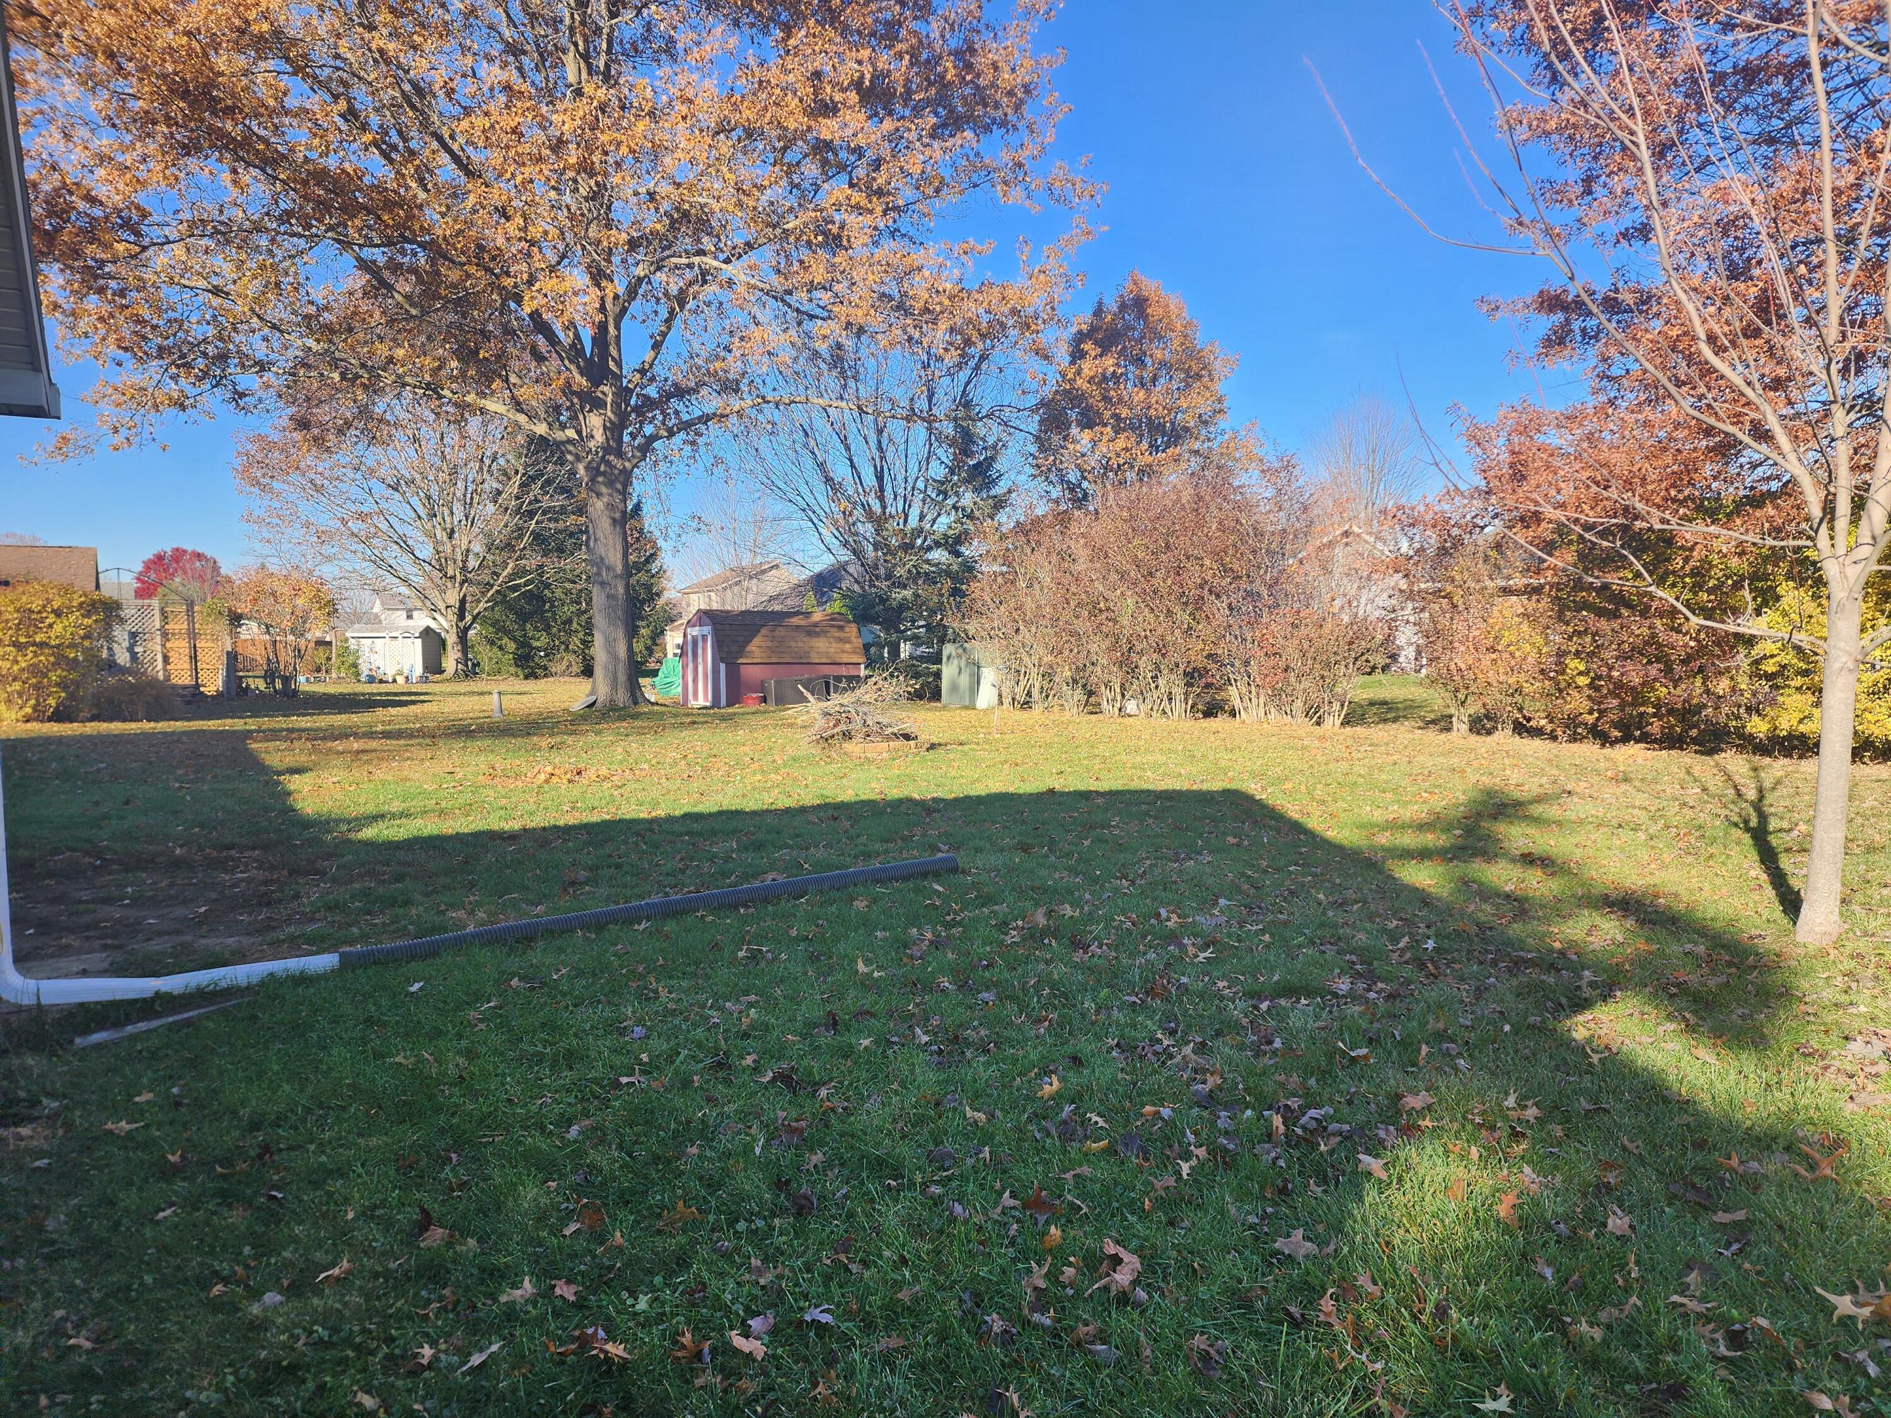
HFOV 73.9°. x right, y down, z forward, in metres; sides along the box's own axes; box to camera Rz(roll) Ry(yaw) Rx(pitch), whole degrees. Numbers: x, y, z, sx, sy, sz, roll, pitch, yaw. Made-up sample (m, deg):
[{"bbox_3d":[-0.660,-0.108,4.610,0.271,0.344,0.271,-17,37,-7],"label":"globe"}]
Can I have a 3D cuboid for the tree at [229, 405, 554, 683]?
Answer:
[{"bbox_3d":[-22.622,-7.062,52.000,12.870,11.617,12.870,-2,4,-23],"label":"tree"}]

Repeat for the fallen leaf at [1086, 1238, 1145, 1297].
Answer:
[{"bbox_3d":[0.402,1.320,2.969,0.135,0.075,0.140,0,4,8],"label":"fallen leaf"}]

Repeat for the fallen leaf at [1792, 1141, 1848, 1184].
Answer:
[{"bbox_3d":[2.475,1.283,3.555,0.127,0.065,0.159,3,4,35],"label":"fallen leaf"}]

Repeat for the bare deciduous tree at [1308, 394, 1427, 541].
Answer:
[{"bbox_3d":[22.707,-9.634,68.000,6.316,14.871,6.316,1,4,18],"label":"bare deciduous tree"}]

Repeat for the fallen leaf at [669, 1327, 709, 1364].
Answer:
[{"bbox_3d":[-0.538,1.340,2.644,0.082,0.040,0.070,-1,4,-12],"label":"fallen leaf"}]

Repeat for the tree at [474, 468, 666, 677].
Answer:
[{"bbox_3d":[-16.757,-6.222,56.000,8.132,9.613,7.500,-1,4,-17],"label":"tree"}]

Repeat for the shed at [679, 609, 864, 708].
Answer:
[{"bbox_3d":[-4.278,-1.323,31.303,3.850,2.360,2.400,-2,4,-34],"label":"shed"}]

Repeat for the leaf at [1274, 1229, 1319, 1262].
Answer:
[{"bbox_3d":[0.860,1.313,3.072,0.108,0.035,0.096,1,4,16],"label":"leaf"}]

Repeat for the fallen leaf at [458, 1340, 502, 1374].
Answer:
[{"bbox_3d":[-0.963,1.342,2.601,0.042,0.030,0.115,2,4,25],"label":"fallen leaf"}]

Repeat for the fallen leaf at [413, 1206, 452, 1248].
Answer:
[{"bbox_3d":[-1.296,1.307,3.172,0.090,0.060,0.102,-1,4,-23],"label":"fallen leaf"}]

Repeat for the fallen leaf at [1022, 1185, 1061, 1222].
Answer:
[{"bbox_3d":[0.253,1.299,3.307,0.105,0.050,0.107,0,4,4],"label":"fallen leaf"}]

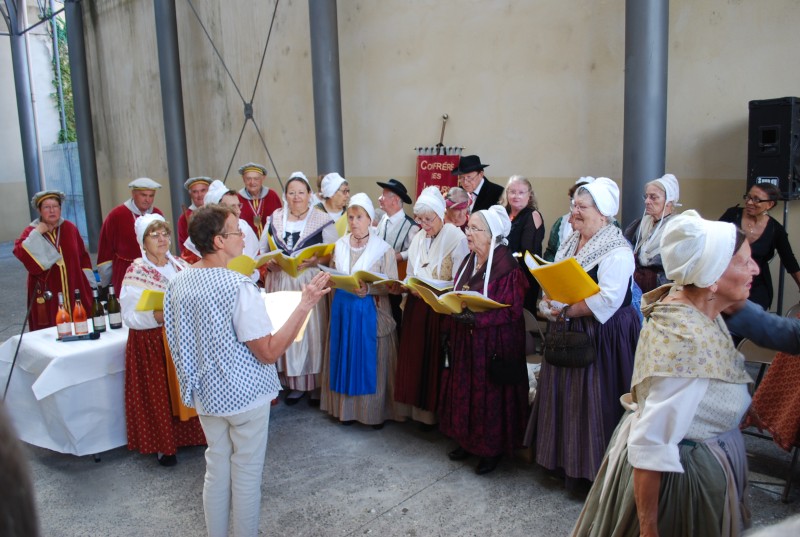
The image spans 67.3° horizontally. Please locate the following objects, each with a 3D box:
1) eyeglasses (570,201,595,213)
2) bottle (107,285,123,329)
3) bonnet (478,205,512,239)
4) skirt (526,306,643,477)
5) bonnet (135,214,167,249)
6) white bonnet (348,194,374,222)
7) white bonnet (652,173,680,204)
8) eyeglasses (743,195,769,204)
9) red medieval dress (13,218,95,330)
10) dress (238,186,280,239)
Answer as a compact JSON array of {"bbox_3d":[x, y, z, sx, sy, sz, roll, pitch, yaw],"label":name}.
[{"bbox_3d":[0.932,-0.309,3.020,0.130,0.045,0.135,-4,9,-15],"label":"eyeglasses"},{"bbox_3d":[-1.982,0.267,4.170,0.080,0.305,0.080,-2,9,0],"label":"bottle"},{"bbox_3d":[0.540,-0.266,3.400,0.190,0.200,0.180,-5,9,-18],"label":"bonnet"},{"bbox_3d":[0.999,0.622,3.170,0.600,0.870,0.660,-7,10,-29],"label":"skirt"},{"bbox_3d":[-1.477,-0.225,3.560,0.200,0.210,0.180,5,11,37],"label":"bonnet"},{"bbox_3d":[-0.255,-0.404,3.980,0.180,0.200,0.200,4,11,33],"label":"white bonnet"},{"bbox_3d":[1.843,-0.552,4.150,0.190,0.200,0.175,0,6,-26],"label":"white bonnet"},{"bbox_3d":[2.620,-0.505,4.400,0.140,0.045,0.140,-8,18,-23],"label":"eyeglasses"},{"bbox_3d":[-2.736,0.297,4.895,0.640,1.380,0.450,-8,10,-35],"label":"red medieval dress"},{"bbox_3d":[-1.250,0.084,5.461,0.620,1.500,0.420,-5,8,-17],"label":"dress"}]

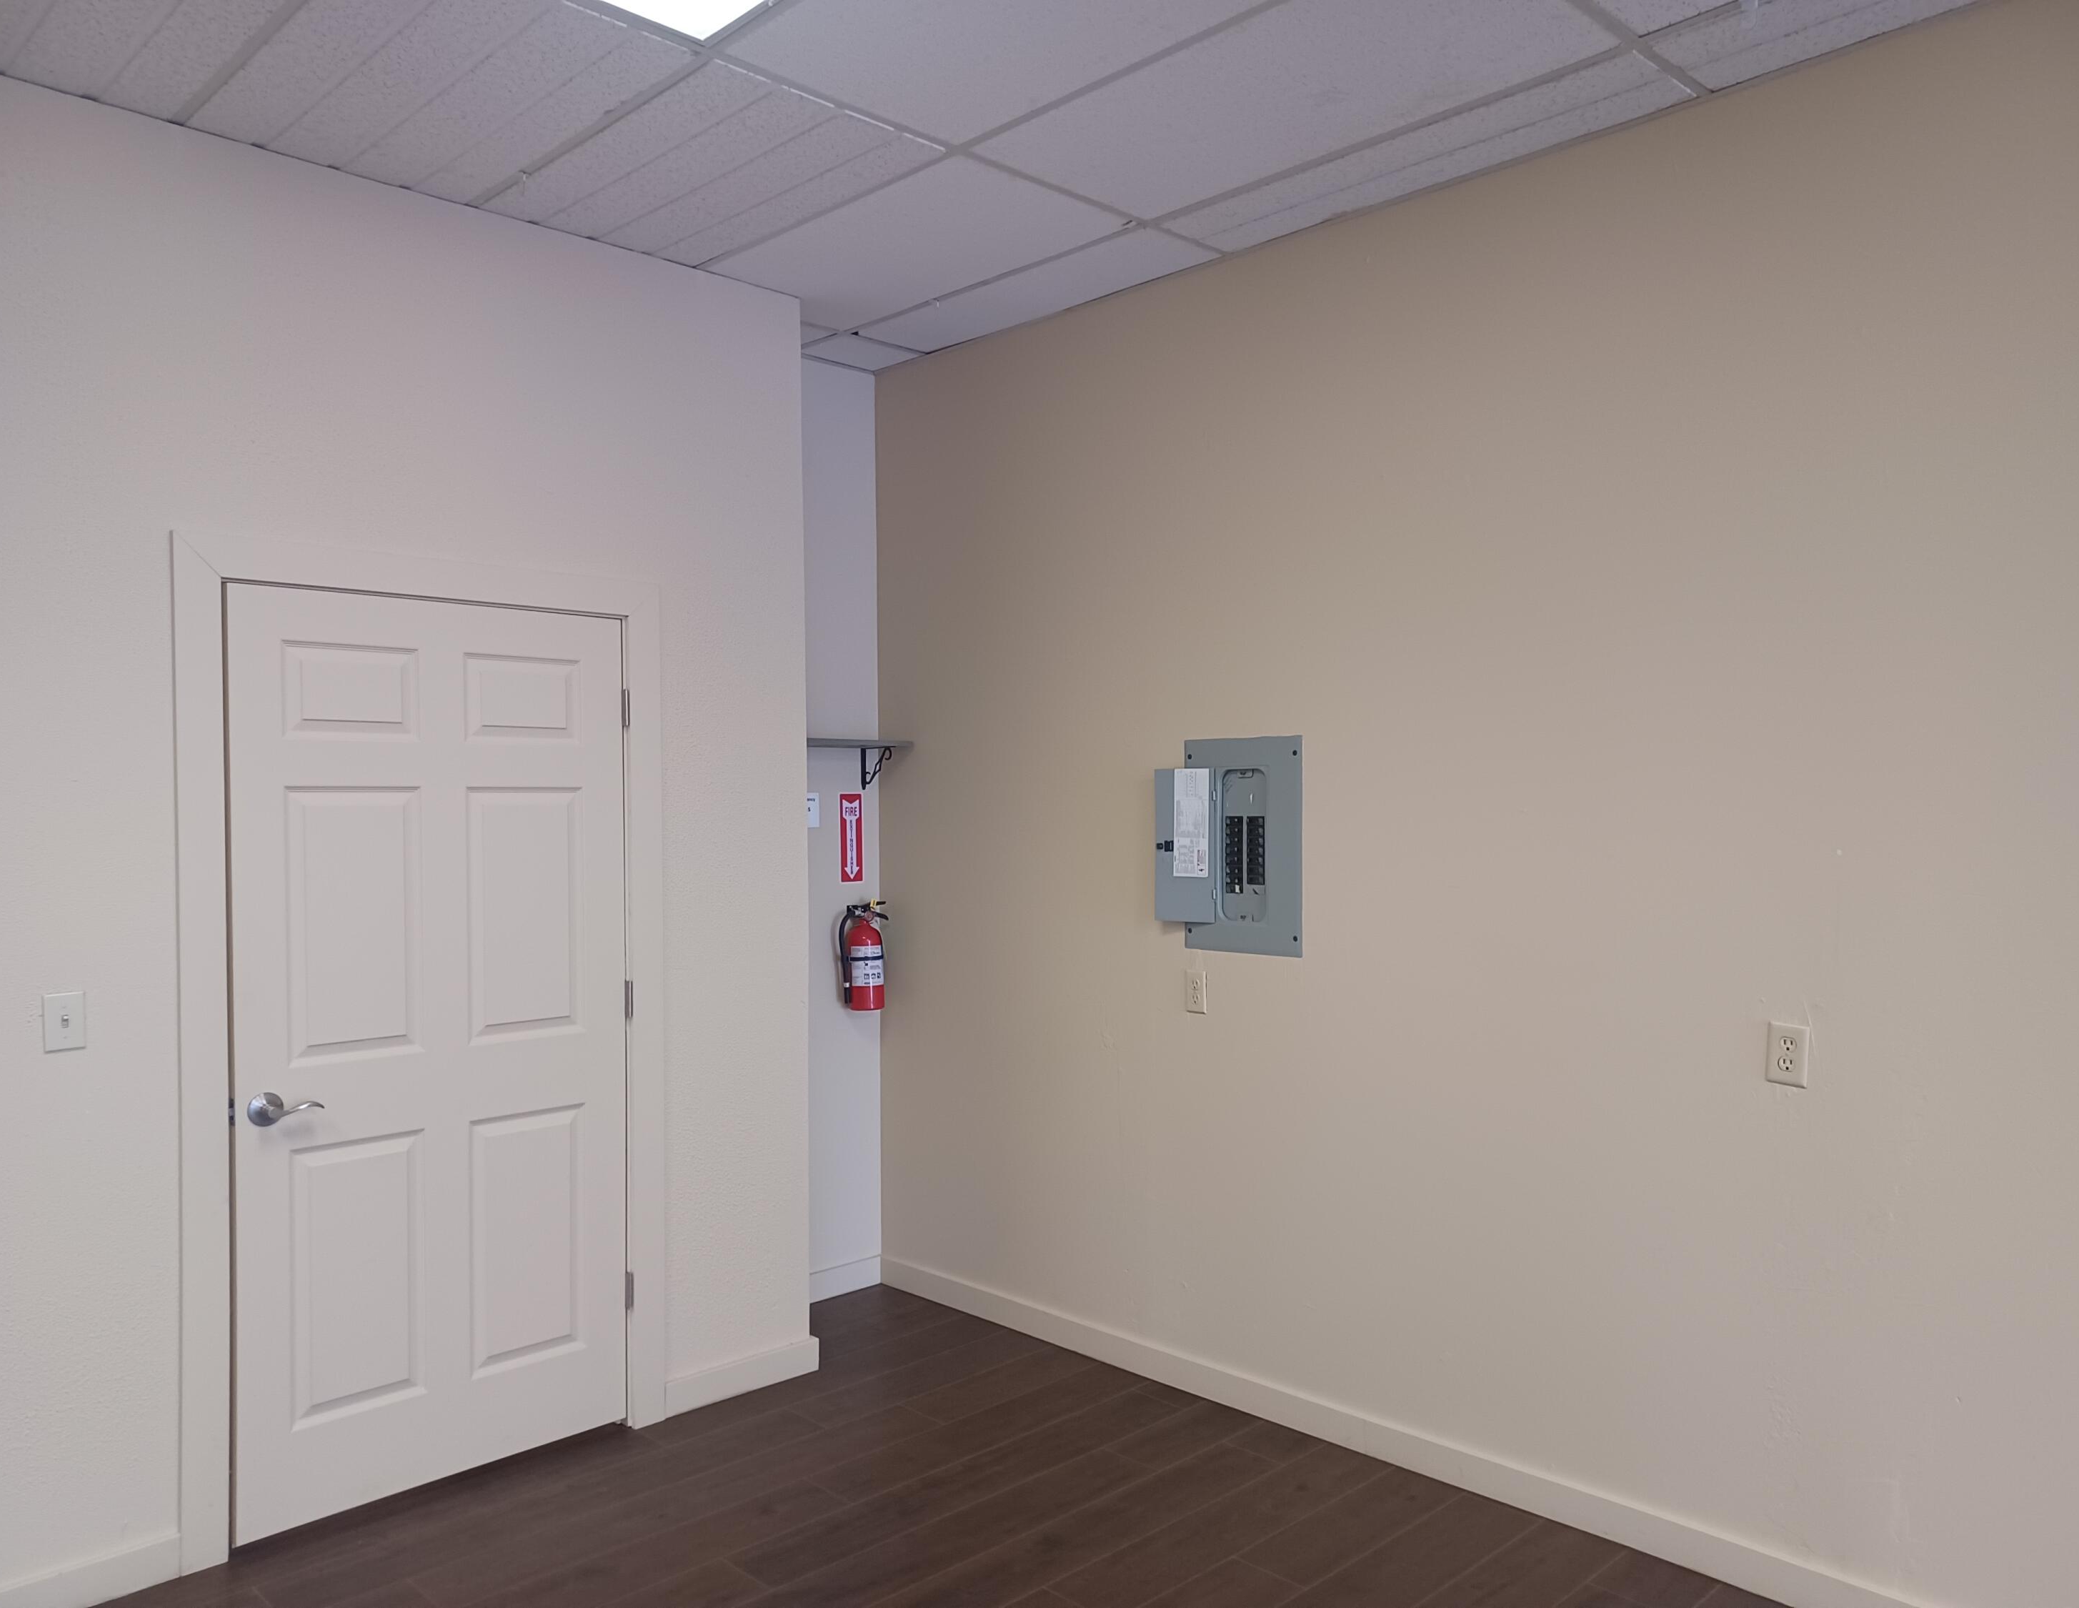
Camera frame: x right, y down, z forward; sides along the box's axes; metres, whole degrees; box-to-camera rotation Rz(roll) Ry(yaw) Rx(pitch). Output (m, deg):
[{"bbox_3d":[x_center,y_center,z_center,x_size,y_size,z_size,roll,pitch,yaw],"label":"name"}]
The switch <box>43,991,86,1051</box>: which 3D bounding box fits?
[{"bbox_3d":[-1.904,0.429,3.028,0.071,0.113,0.018,0,0,-44],"label":"switch"}]

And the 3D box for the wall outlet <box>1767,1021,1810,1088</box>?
[{"bbox_3d":[1.444,0.484,2.987,0.008,0.116,0.072,0,0,-44],"label":"wall outlet"}]

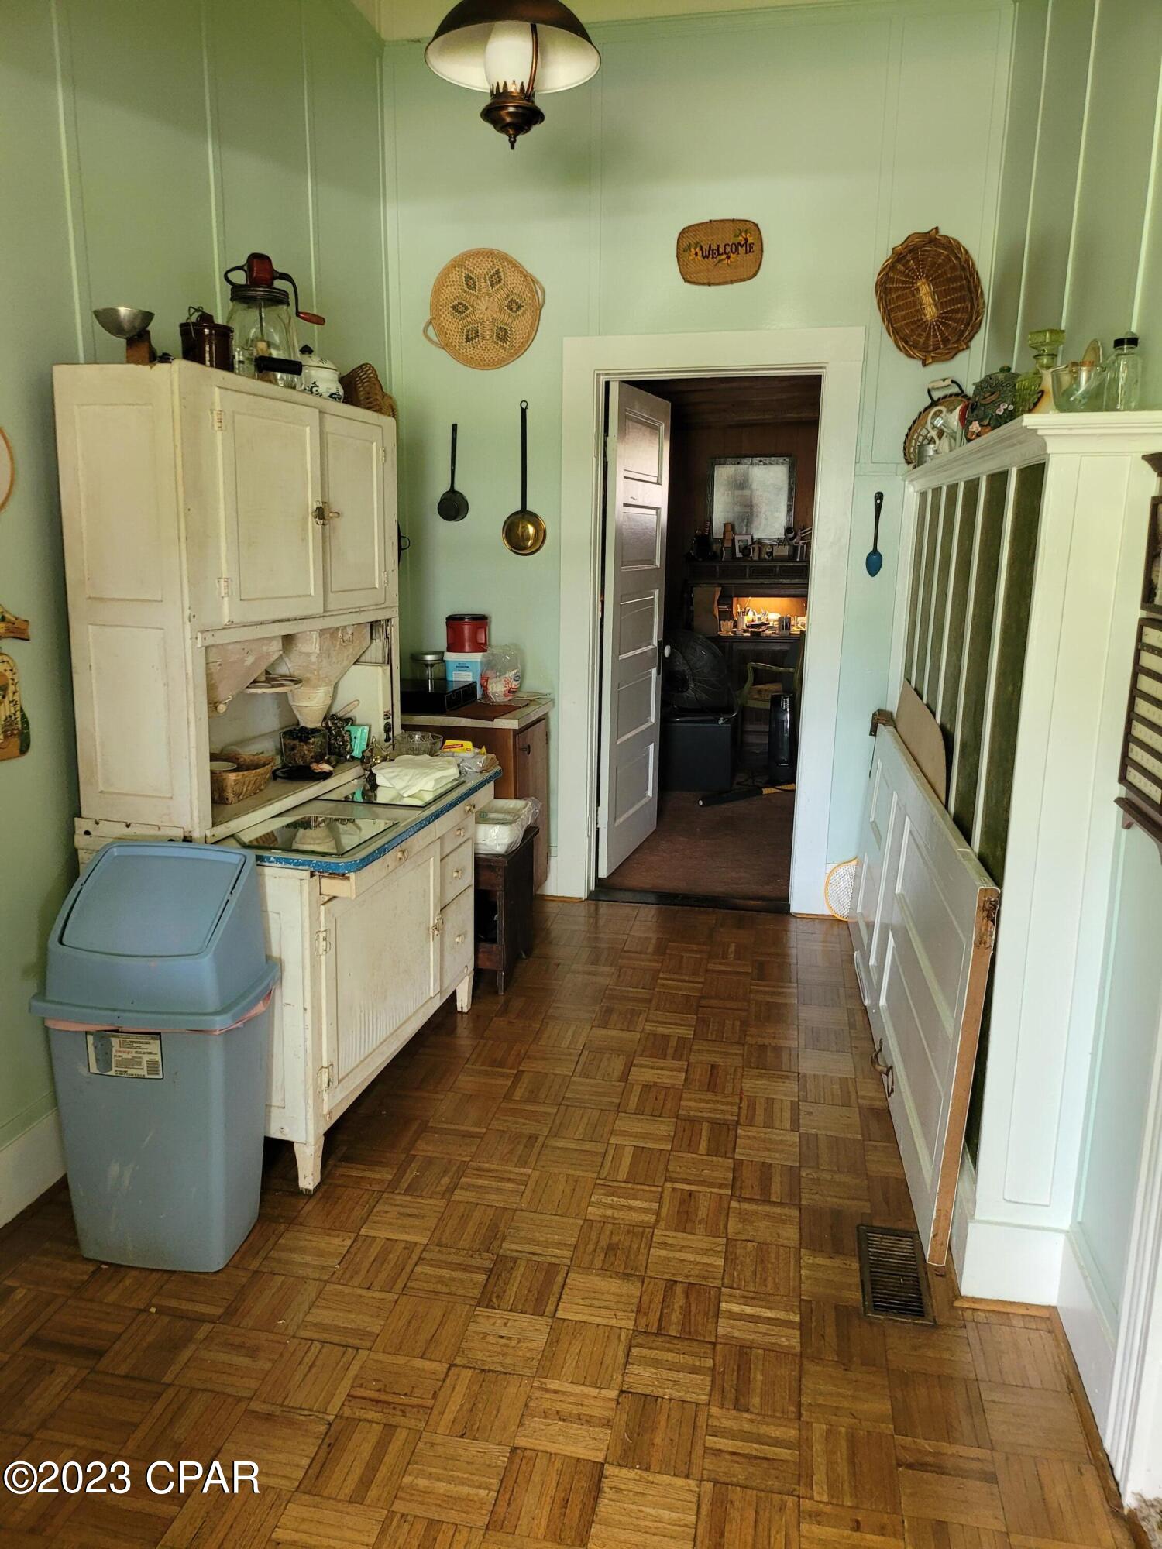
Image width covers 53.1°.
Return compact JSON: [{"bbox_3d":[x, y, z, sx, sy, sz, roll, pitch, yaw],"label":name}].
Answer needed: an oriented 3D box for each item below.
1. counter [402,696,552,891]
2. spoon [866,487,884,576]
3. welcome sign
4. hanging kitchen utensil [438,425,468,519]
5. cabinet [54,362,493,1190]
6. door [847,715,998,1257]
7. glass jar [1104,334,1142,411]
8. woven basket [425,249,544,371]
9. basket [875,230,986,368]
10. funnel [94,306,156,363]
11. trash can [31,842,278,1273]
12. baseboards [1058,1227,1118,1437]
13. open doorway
[{"bbox_3d":[-0.485,0.135,4.387,0.644,0.816,0.625,4,12,10],"label":"counter"},{"bbox_3d":[1.062,-0.866,4.183,0.068,0.306,0.030,4,12,10],"label":"spoon"},{"bbox_3d":[0.489,-1.835,4.092,0.300,0.210,0.025,2,12,11],"label":"welcome sign"},{"bbox_3d":[-0.483,-1.140,4.405,0.123,0.363,0.075,4,12,10],"label":"hanging kitchen utensil"},{"bbox_3d":[-0.676,-0.051,3.080,0.661,1.853,1.078,4,14,14],"label":"cabinet"},{"bbox_3d":[0.905,0.398,3.273,0.038,0.789,2.055,6,13,8],"label":"door"},{"bbox_3d":[0.949,-0.702,2.036,0.064,0.134,0.064,3,14,10],"label":"glass jar"},{"bbox_3d":[-0.360,-1.709,4.277,0.447,0.417,0.070,3,14,10],"label":"woven basket"},{"bbox_3d":[1.193,-1.628,3.976,0.340,0.437,0.070,-10,9,13],"label":"basket"},{"bbox_3d":[-0.980,-0.934,2.516,0.154,0.134,0.154,4,14,14],"label":"funnel"},{"bbox_3d":[-0.871,0.597,2.480,0.408,0.870,0.328,3,14,9],"label":"trash can"},{"bbox_3d":[0.909,0.994,2.074,0.022,0.166,0.365,4,12,10],"label":"baseboards"},{"bbox_3d":[0.462,-0.464,4.499,0.815,2.023,0.129,3,14,10],"label":"open doorway"}]

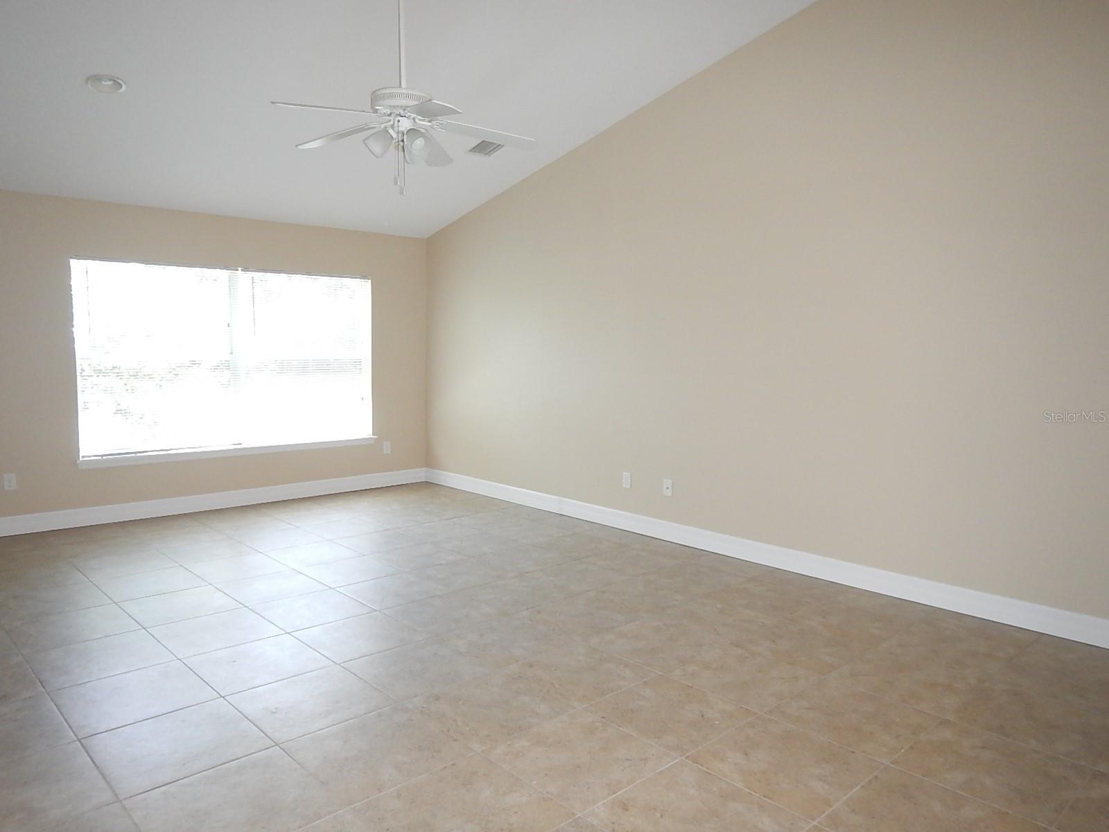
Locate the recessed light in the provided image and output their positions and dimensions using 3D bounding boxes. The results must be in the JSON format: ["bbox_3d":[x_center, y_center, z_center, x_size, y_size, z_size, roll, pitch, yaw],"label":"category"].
[{"bbox_3d":[-2.574,-1.907,4.413,0.200,0.040,0.200,-4,-7,-43],"label":"recessed light"}]

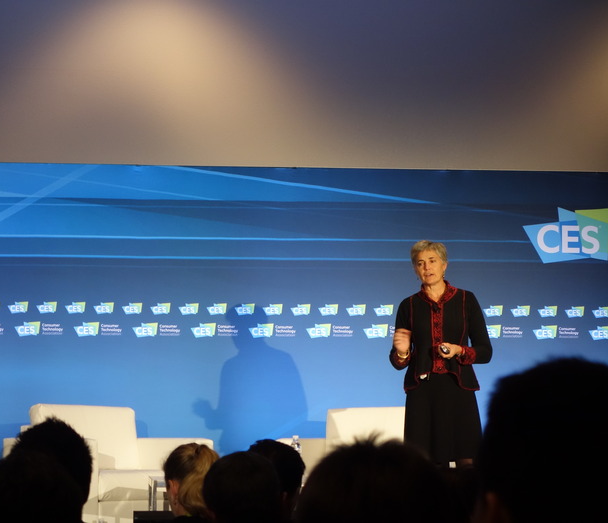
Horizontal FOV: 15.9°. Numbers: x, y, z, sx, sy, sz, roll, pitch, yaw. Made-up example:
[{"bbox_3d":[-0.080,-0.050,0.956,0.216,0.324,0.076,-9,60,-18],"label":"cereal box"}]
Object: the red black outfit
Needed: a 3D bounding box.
[{"bbox_3d":[0.701,0.567,11.180,0.530,0.930,0.360,0,-4,5],"label":"red black outfit"}]

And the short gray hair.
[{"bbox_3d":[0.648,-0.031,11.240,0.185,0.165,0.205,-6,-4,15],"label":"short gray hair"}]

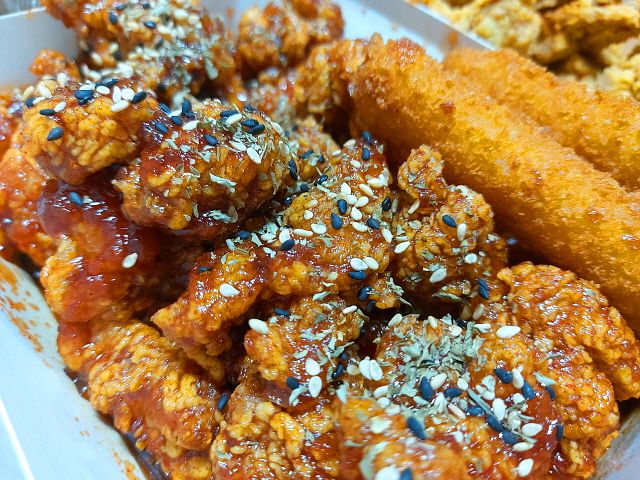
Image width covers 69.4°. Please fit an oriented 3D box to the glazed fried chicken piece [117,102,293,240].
[{"bbox_3d":[-0.029,-0.018,0.115,0.044,0.029,0.035,-8,48,-9],"label":"glazed fried chicken piece"}]

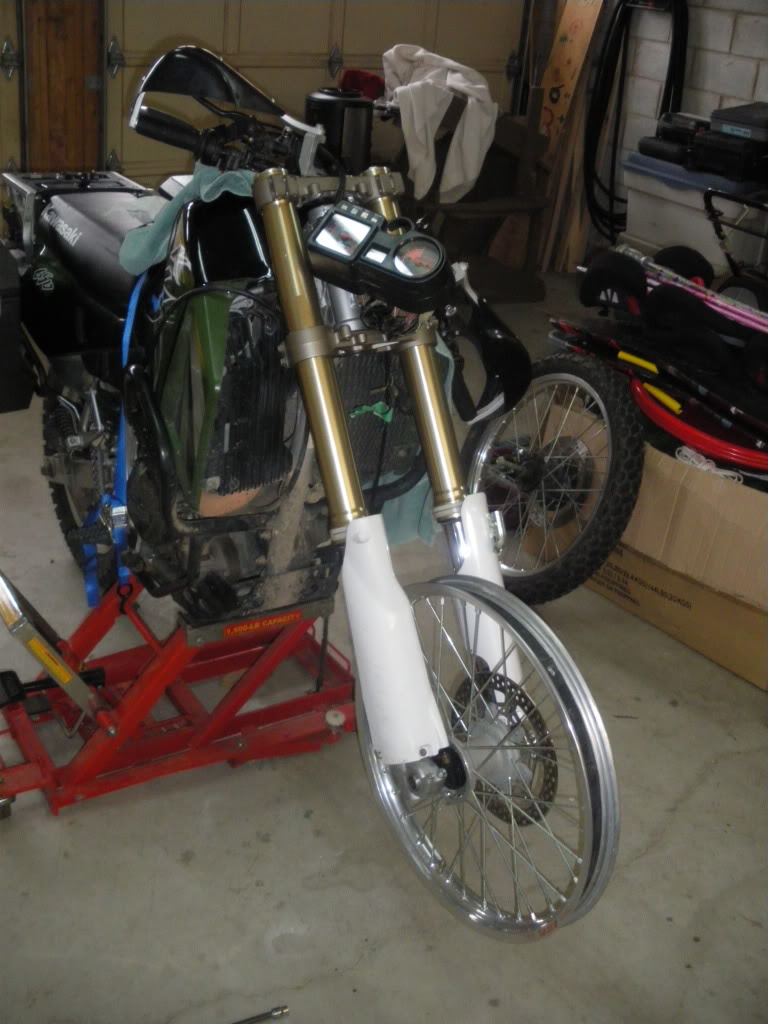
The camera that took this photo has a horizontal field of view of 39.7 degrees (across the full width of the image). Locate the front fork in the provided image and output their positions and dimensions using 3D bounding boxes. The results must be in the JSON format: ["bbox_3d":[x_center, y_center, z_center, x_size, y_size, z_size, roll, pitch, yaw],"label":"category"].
[{"bbox_3d":[0.018,-0.072,1.701,0.285,0.995,0.140,-11,-2,-34],"label":"front fork"}]

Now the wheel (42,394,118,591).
[{"bbox_3d":[-0.732,-0.080,2.808,0.130,0.640,0.640,-13,32,-33],"label":"wheel"}]

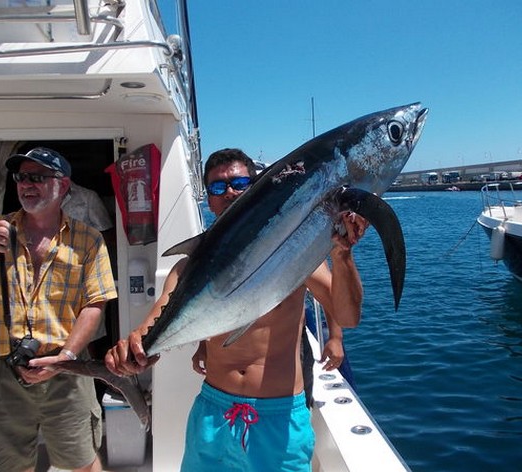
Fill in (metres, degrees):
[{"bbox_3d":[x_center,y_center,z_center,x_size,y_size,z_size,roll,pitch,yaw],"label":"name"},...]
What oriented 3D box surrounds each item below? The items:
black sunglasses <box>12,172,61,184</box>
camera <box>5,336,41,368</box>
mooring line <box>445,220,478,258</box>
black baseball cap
[{"bbox_3d":[-0.862,-0.223,1.990,0.143,0.043,0.145,2,3,19],"label":"black sunglasses"},{"bbox_3d":[-0.875,0.426,1.880,0.105,0.085,0.120,10,39,28],"label":"camera"},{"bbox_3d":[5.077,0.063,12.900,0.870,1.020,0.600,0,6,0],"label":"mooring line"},{"bbox_3d":[-0.866,-0.303,2.000,0.180,0.125,0.270,2,-2,20],"label":"black baseball cap"}]

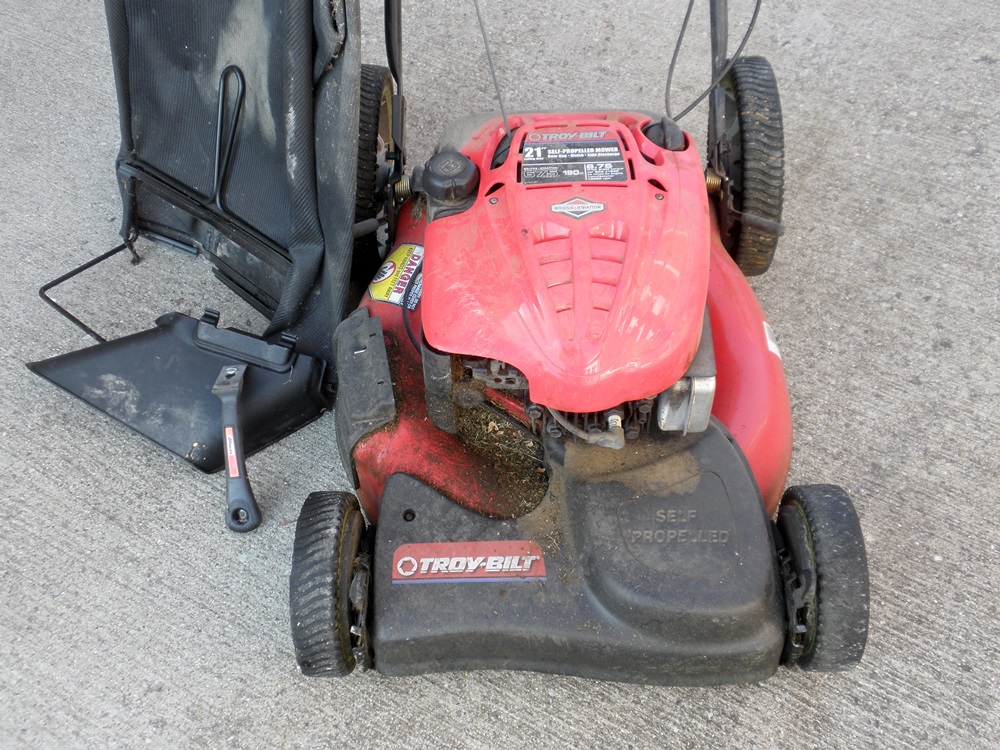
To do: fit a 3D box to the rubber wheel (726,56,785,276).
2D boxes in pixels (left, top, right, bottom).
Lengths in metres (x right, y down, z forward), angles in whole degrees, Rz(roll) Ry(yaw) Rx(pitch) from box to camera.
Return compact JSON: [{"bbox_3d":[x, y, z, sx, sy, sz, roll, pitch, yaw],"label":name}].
[{"bbox_3d":[0.342,-0.292,1.513,0.056,0.302,0.302,-2,54,2],"label":"rubber wheel"}]

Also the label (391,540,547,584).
[{"bbox_3d":[-0.032,0.198,1.128,0.161,0.002,0.043,-1,76,1],"label":"label"}]

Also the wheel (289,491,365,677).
[{"bbox_3d":[-0.192,0.233,1.200,0.054,0.203,0.203,0,54,-1],"label":"wheel"}]

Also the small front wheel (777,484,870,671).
[{"bbox_3d":[0.356,0.226,1.194,0.054,0.203,0.203,-2,54,2],"label":"small front wheel"}]

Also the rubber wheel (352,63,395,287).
[{"bbox_3d":[-0.187,-0.285,1.519,0.056,0.302,0.302,0,54,-1],"label":"rubber wheel"}]

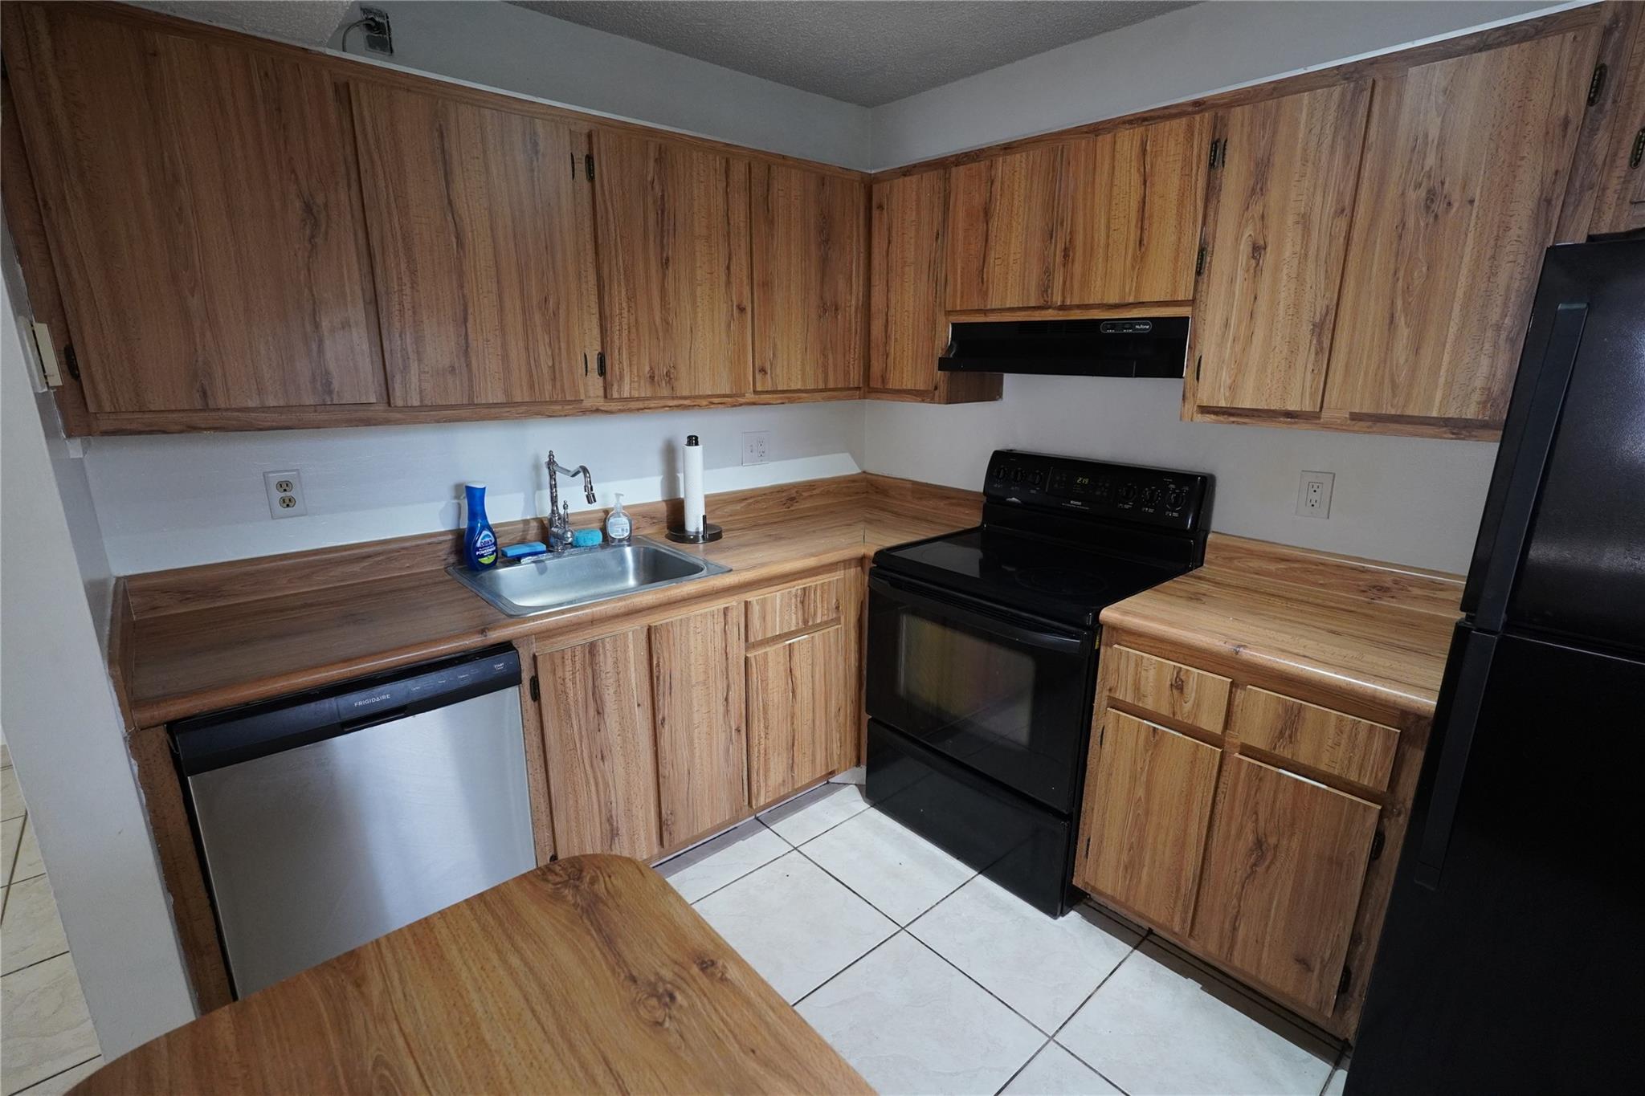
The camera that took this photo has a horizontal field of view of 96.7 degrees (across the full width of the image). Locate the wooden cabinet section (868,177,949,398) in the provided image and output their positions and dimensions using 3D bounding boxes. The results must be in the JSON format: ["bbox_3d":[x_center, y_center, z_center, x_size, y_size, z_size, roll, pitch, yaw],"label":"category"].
[{"bbox_3d":[0.403,-0.915,2.621,0.322,0.700,0.355,-12,19,-40],"label":"wooden cabinet section"}]

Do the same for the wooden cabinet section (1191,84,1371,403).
[{"bbox_3d":[1.157,-0.691,1.796,0.322,0.700,0.300,-12,19,-40],"label":"wooden cabinet section"}]

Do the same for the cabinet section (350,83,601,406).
[{"bbox_3d":[-0.928,-0.743,1.924,0.520,0.700,0.322,-12,19,-40],"label":"cabinet section"}]

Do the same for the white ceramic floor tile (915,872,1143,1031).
[{"bbox_3d":[0.534,1.037,1.961,0.448,0.012,0.448,-12,19,-40],"label":"white ceramic floor tile"}]

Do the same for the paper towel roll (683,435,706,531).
[{"bbox_3d":[-0.440,-0.213,2.467,0.070,0.315,0.070,0,15,0],"label":"paper towel roll"}]

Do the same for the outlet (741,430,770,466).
[{"bbox_3d":[-0.253,-0.384,2.839,0.130,0.127,0.009,-12,19,-40],"label":"outlet"}]

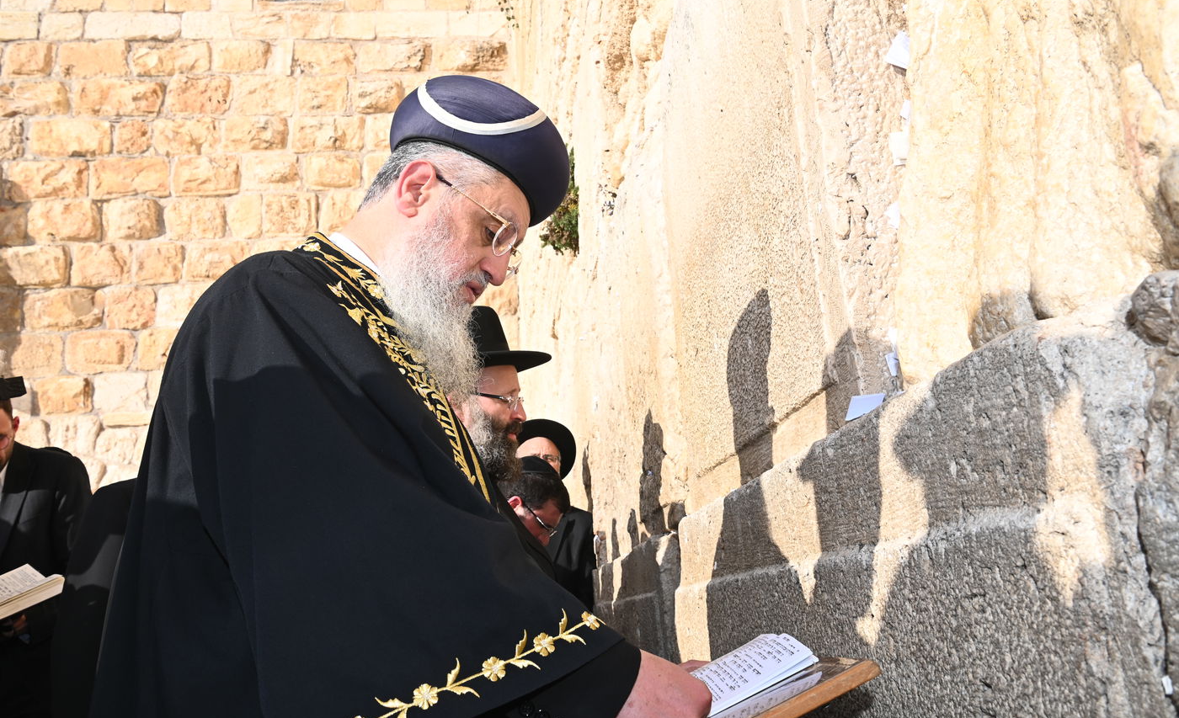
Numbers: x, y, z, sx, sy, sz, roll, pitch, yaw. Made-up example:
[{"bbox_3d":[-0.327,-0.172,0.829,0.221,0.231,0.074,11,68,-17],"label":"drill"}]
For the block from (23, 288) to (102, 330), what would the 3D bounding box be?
[{"bbox_3d":[-4.528,-0.403,9.075,0.618,0.361,0.280,-2,-14,-7],"label":"block"}]

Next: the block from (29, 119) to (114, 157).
[{"bbox_3d":[-5.525,-2.316,11.244,0.821,0.435,0.300,-2,-14,-7],"label":"block"}]

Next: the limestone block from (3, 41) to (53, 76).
[{"bbox_3d":[-5.110,-2.704,9.614,0.419,0.335,0.280,-2,-14,-7],"label":"limestone block"}]

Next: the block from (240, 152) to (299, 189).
[{"bbox_3d":[-2.910,-1.675,9.589,0.509,0.351,0.280,-2,-14,-7],"label":"block"}]

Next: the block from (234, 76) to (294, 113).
[{"bbox_3d":[-2.880,-2.297,9.347,0.528,0.365,0.300,-2,-14,-7],"label":"block"}]

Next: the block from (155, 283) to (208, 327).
[{"bbox_3d":[-3.535,-0.449,9.198,0.483,0.399,0.280,-2,-14,-7],"label":"block"}]

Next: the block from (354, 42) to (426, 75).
[{"bbox_3d":[-1.810,-2.684,9.563,0.629,0.323,0.300,-2,-14,-7],"label":"block"}]

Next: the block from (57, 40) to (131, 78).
[{"bbox_3d":[-4.341,-2.590,9.264,0.589,0.348,0.300,-2,-14,-7],"label":"block"}]

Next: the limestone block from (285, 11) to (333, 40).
[{"bbox_3d":[-2.532,-2.969,9.559,0.415,0.280,0.300,-2,-14,-7],"label":"limestone block"}]

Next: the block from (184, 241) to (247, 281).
[{"bbox_3d":[-3.923,-0.995,11.085,0.621,0.425,0.300,-2,-14,-7],"label":"block"}]

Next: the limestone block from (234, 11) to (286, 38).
[{"bbox_3d":[-3.114,-3.110,9.943,0.478,0.274,0.280,-2,-14,-7],"label":"limestone block"}]

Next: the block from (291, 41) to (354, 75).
[{"bbox_3d":[-2.504,-2.795,9.928,0.563,0.346,0.280,-2,-14,-7],"label":"block"}]

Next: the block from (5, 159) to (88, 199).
[{"bbox_3d":[-4.589,-1.483,8.951,0.654,0.358,0.300,-2,-14,-7],"label":"block"}]

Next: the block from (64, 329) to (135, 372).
[{"bbox_3d":[-4.966,-0.047,10.727,0.673,0.441,0.300,-2,-14,-7],"label":"block"}]

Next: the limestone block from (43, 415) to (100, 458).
[{"bbox_3d":[-4.132,0.647,8.450,0.427,0.332,0.300,-2,-14,-7],"label":"limestone block"}]

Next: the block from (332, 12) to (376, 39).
[{"bbox_3d":[-2.246,-3.134,10.046,0.404,0.277,0.280,-2,-14,-7],"label":"block"}]

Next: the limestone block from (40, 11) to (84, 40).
[{"bbox_3d":[-4.650,-2.893,9.309,0.356,0.264,0.300,-2,-14,-7],"label":"limestone block"}]

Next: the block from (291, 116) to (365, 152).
[{"bbox_3d":[-2.422,-2.037,9.769,0.657,0.372,0.300,-2,-15,-6],"label":"block"}]

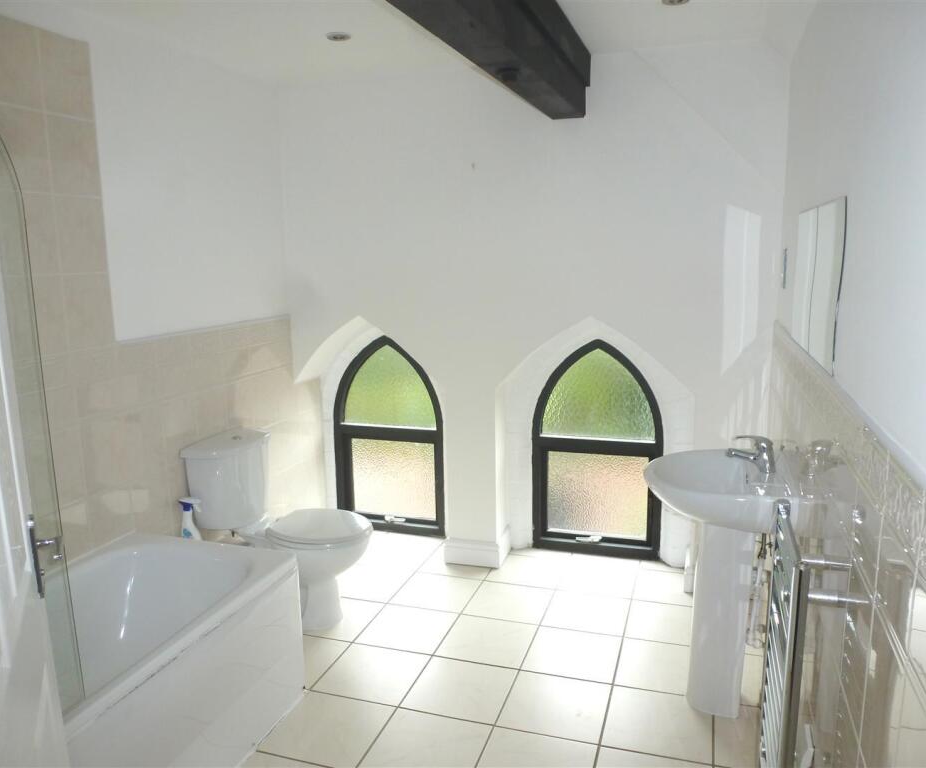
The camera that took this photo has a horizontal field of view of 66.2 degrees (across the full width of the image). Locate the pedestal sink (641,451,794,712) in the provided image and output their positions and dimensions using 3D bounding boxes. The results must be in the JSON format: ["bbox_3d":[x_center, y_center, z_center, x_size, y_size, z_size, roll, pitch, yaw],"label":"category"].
[{"bbox_3d":[0.814,0.656,2.338,0.438,0.799,0.559,2,10,18],"label":"pedestal sink"}]

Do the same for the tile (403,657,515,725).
[{"bbox_3d":[-0.005,1.065,2.479,0.331,0.010,0.331,2,10,18],"label":"tile"}]

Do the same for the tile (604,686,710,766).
[{"bbox_3d":[0.628,1.082,2.259,0.330,0.010,0.330,2,10,18],"label":"tile"}]

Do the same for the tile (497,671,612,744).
[{"bbox_3d":[0.312,1.071,2.363,0.330,0.010,0.330,2,10,18],"label":"tile"}]

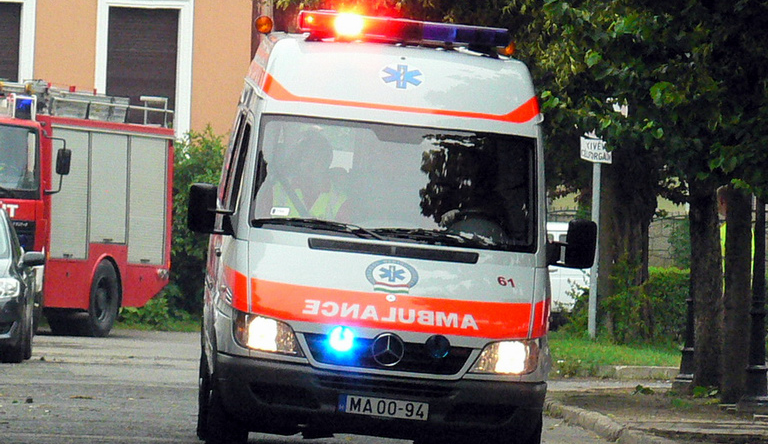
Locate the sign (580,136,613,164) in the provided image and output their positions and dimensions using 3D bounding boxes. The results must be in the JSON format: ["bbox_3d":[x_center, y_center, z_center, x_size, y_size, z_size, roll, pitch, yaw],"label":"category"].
[{"bbox_3d":[2.519,-0.848,60.500,0.400,0.270,0.030,5,0,3],"label":"sign"}]

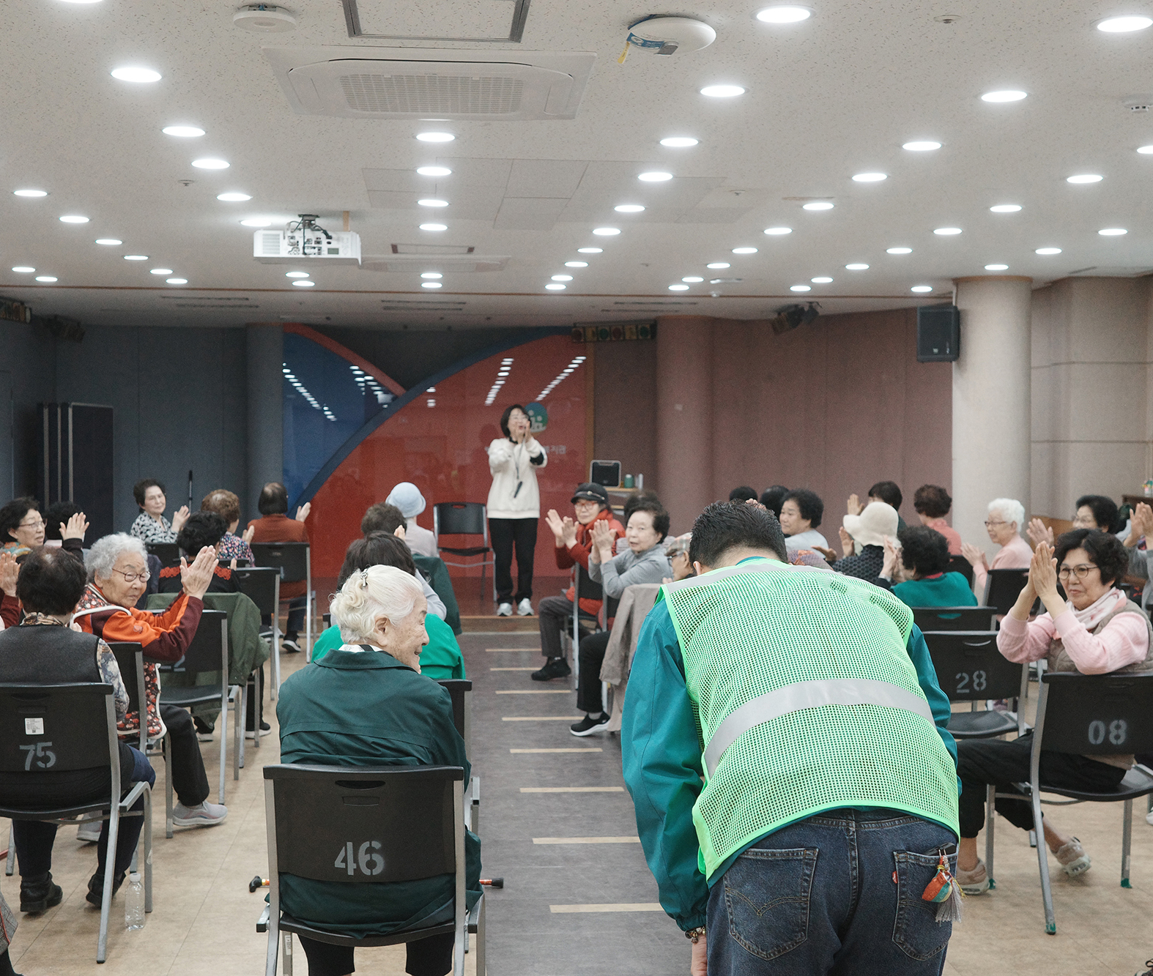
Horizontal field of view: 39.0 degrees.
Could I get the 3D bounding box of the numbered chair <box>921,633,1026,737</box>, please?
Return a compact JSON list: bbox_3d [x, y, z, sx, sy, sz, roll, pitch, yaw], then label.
[{"bbox_3d":[1.426,0.918,6.301,0.490,0.785,0.540,0,2,-8],"label":"numbered chair"}]

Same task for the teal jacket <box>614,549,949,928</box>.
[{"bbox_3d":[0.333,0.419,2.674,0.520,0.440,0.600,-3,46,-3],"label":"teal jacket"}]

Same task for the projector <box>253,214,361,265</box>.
[{"bbox_3d":[-1.311,-1.233,7.979,0.515,0.216,0.400,0,2,-5],"label":"projector"}]

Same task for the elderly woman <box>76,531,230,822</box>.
[{"bbox_3d":[-1.533,0.733,5.946,0.660,1.155,0.520,-1,2,-28],"label":"elderly woman"}]

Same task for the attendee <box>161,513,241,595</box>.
[{"bbox_3d":[-1.713,0.674,7.725,0.480,1.160,0.780,0,2,3],"label":"attendee"}]

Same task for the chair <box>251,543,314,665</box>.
[{"bbox_3d":[-2.003,0.756,11.099,0.490,0.785,0.540,0,2,-6],"label":"chair"}]

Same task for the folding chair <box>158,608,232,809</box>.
[{"bbox_3d":[-1.727,0.912,6.957,0.505,0.790,0.535,0,2,-6],"label":"folding chair"}]

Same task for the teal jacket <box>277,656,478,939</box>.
[{"bbox_3d":[-0.463,0.701,3.829,0.465,0.670,0.400,0,2,3],"label":"teal jacket"}]

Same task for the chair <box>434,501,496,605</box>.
[{"bbox_3d":[-0.962,0.553,13.824,0.490,0.785,0.540,0,2,-9],"label":"chair"}]

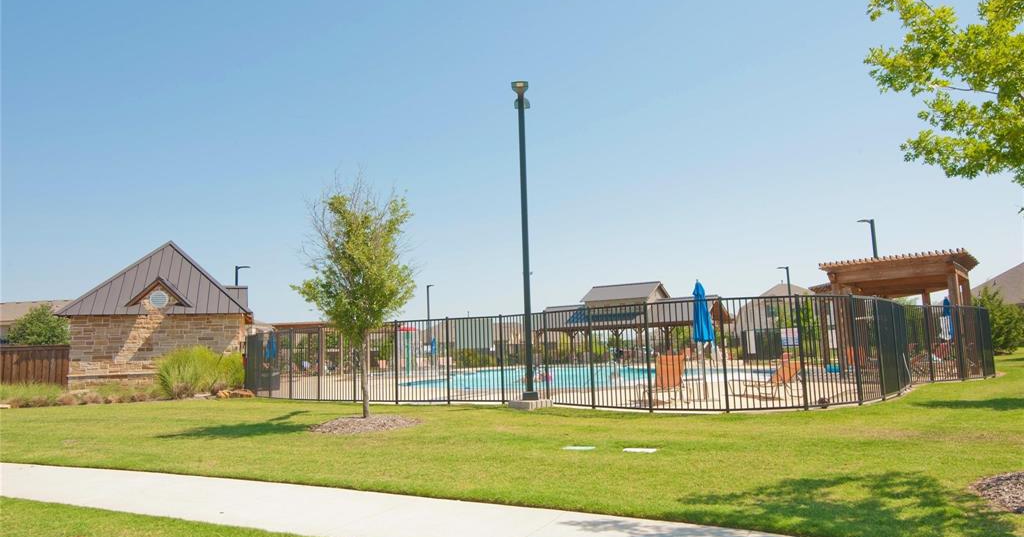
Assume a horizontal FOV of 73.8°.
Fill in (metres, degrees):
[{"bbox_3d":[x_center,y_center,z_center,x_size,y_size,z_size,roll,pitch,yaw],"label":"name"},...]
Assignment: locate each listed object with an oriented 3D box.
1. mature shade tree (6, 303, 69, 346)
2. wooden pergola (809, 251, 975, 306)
[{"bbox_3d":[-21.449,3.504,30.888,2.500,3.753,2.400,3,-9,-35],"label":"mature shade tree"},{"bbox_3d":[12.417,1.541,21.461,3.750,3.400,4.400,-7,-9,38],"label":"wooden pergola"}]

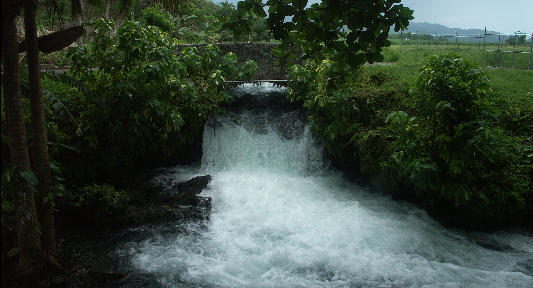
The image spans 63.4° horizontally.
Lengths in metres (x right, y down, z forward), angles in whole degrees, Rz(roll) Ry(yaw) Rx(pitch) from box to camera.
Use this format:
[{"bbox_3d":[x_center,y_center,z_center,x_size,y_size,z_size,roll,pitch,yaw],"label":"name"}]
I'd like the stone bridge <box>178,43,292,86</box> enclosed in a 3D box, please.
[{"bbox_3d":[-1.070,-2.830,15.160,4.200,1.450,1.900,0,13,0],"label":"stone bridge"}]

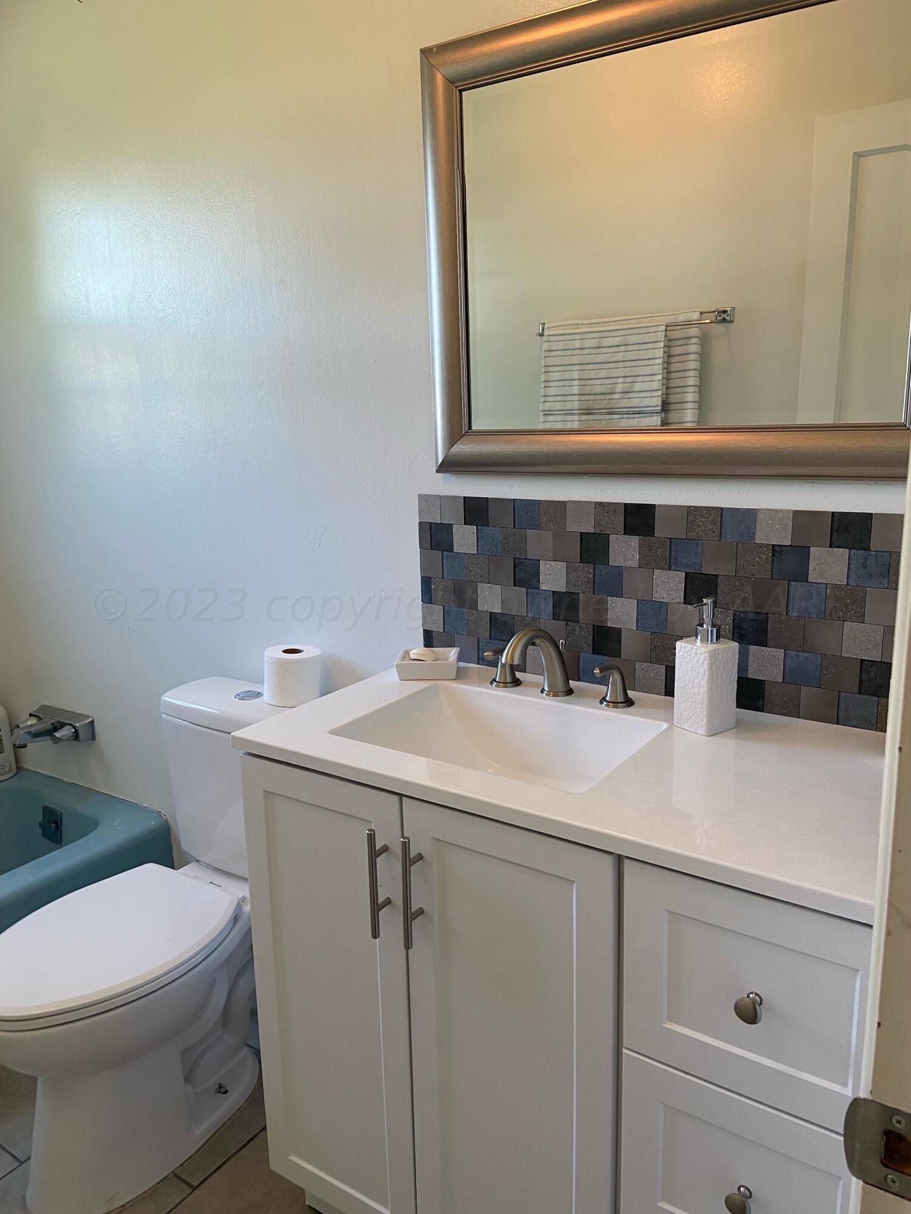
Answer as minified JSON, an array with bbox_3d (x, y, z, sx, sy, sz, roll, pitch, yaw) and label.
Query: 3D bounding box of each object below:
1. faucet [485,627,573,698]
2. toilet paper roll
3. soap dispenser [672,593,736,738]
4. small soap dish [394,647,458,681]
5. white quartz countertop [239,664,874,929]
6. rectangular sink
[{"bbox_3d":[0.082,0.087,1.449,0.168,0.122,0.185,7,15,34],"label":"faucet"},{"bbox_3d":[-0.326,0.142,1.835,0.116,0.101,0.116,-2,13,0],"label":"toilet paper roll"},{"bbox_3d":[0.366,0.082,1.335,0.070,0.194,0.067,-10,15,-32],"label":"soap dispenser"},{"bbox_3d":[-0.046,0.101,1.603,0.106,0.036,0.095,-1,13,3],"label":"small soap dish"},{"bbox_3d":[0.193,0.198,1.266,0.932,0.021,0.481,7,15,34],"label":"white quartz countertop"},{"bbox_3d":[0.064,0.246,1.341,0.420,0.140,0.280,7,15,34],"label":"rectangular sink"}]

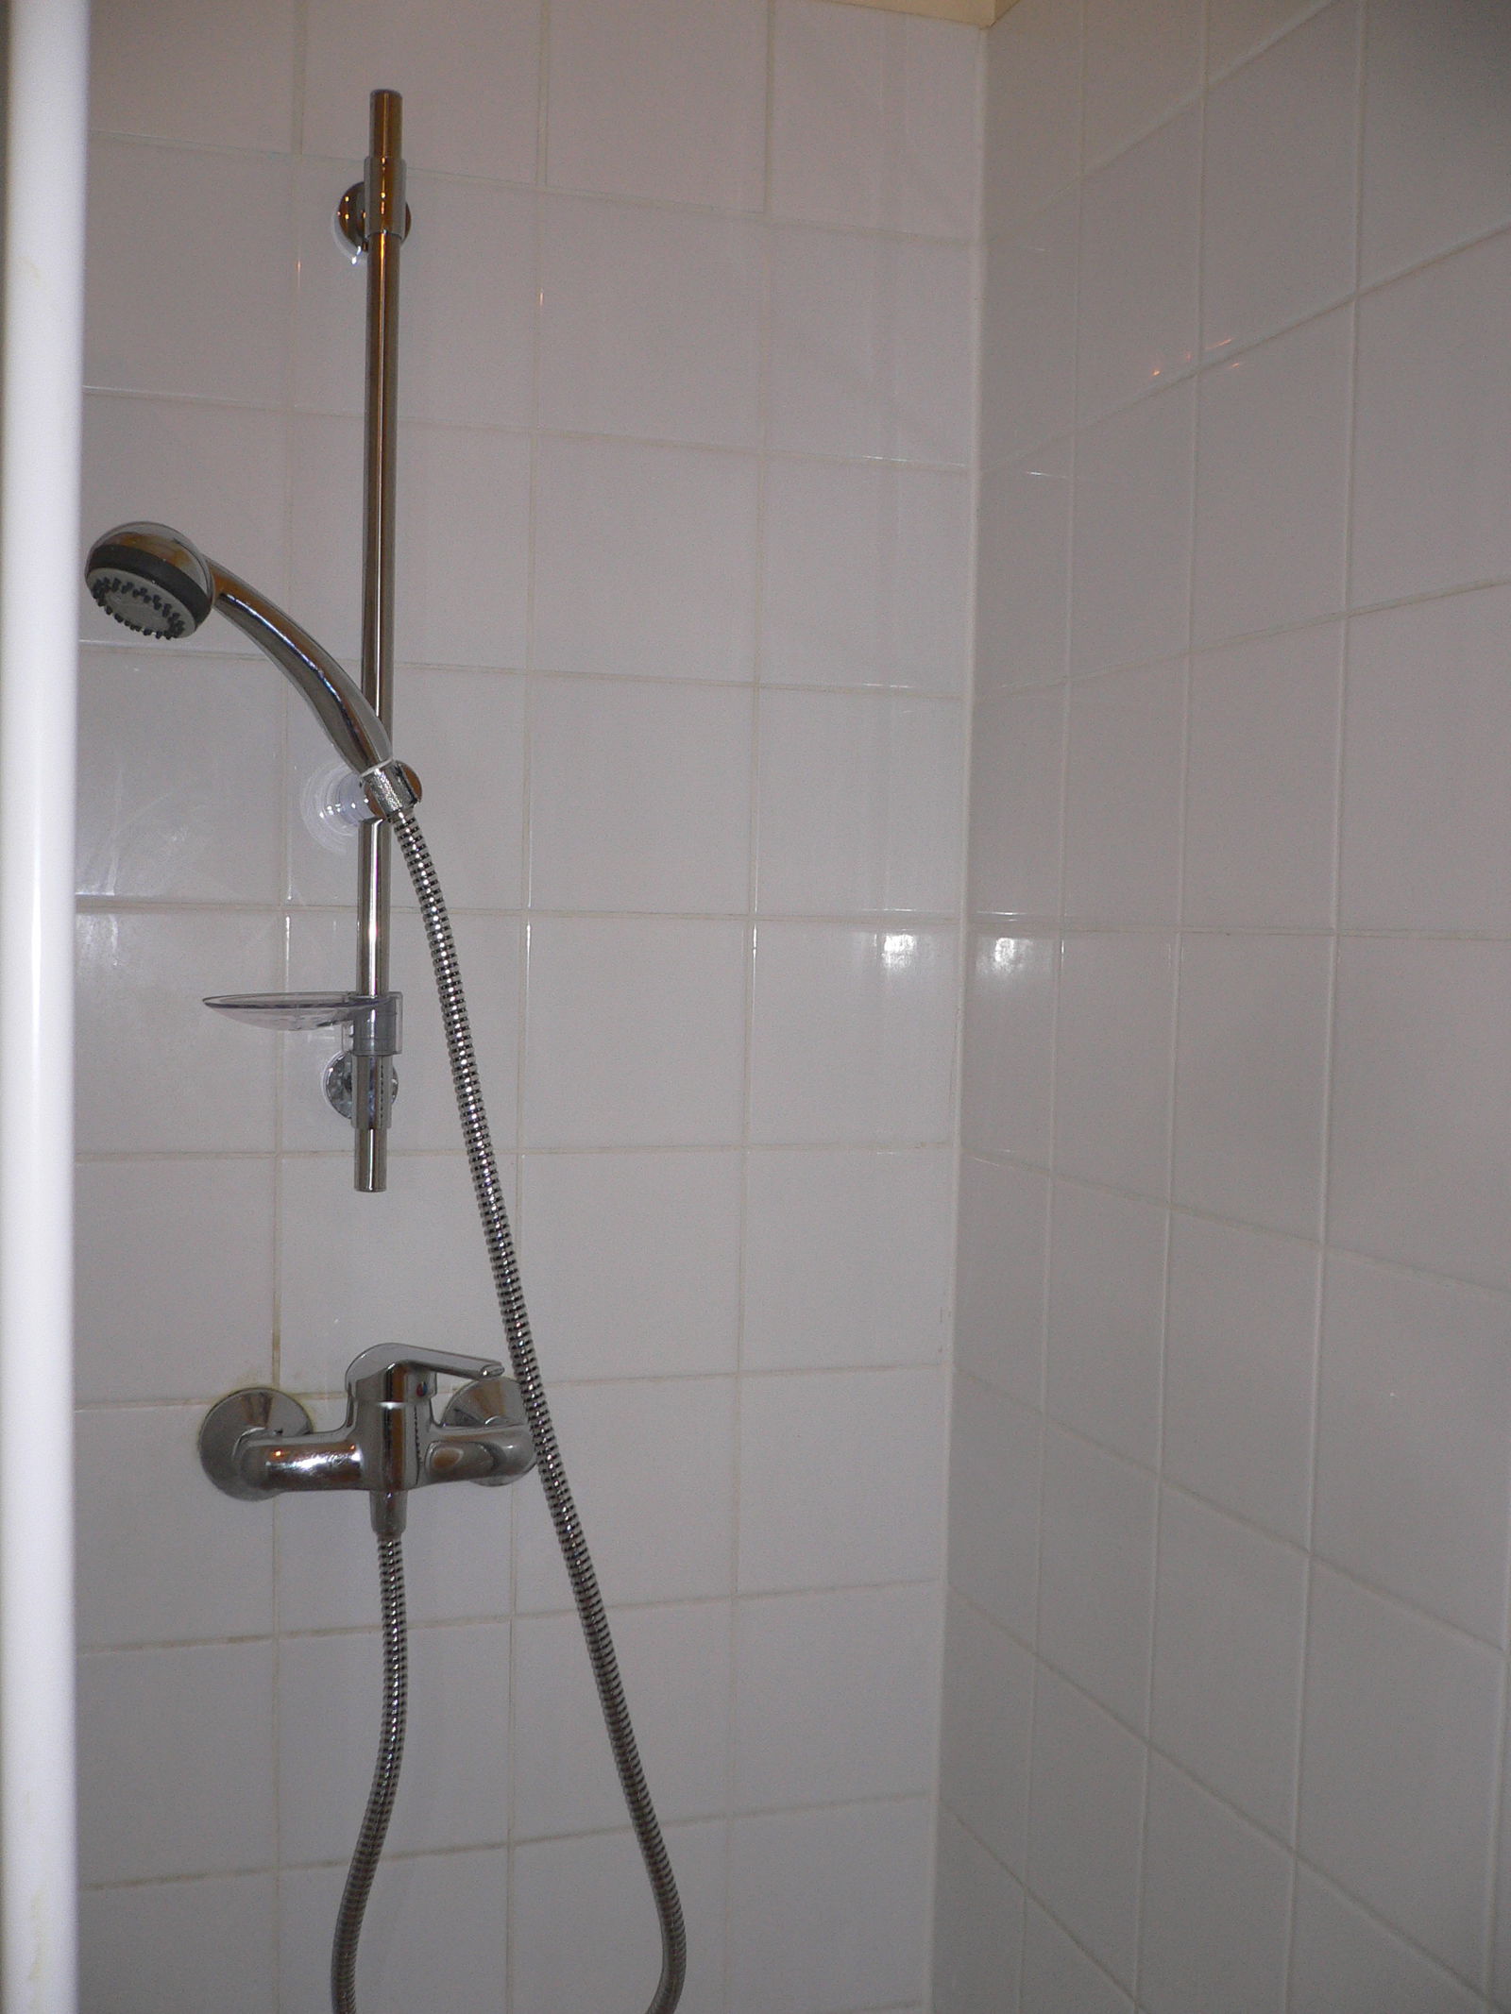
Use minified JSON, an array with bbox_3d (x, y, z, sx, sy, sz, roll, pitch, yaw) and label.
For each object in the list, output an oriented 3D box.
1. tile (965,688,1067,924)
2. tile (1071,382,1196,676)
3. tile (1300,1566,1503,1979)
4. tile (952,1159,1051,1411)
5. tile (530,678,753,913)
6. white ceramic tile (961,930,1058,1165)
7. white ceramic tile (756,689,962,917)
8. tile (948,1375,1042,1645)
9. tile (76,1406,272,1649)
[{"bbox_3d":[0.171,-0.129,1.315,0.010,0.150,0.142,1,3,-19],"label":"tile"},{"bbox_3d":[0.221,-0.274,1.176,0.010,0.150,0.143,1,3,-19],"label":"tile"},{"bbox_3d":[0.300,0.350,0.945,0.010,0.150,0.144,0,3,-19],"label":"tile"},{"bbox_3d":[0.163,0.174,1.329,0.010,0.150,0.142,1,3,-19],"label":"tile"},{"bbox_3d":[-0.073,-0.135,1.309,0.148,0.148,0.010,1,3,-19],"label":"tile"},{"bbox_3d":[0.168,0.023,1.333,0.010,0.150,0.144,0,3,-19],"label":"white ceramic tile"},{"bbox_3d":[0.068,-0.133,1.357,0.147,0.148,0.010,1,3,-19],"label":"white ceramic tile"},{"bbox_3d":[0.159,0.326,1.336,0.010,0.150,0.142,1,3,-19],"label":"tile"},{"bbox_3d":[-0.367,0.312,1.232,0.148,0.148,0.010,1,3,-19],"label":"tile"}]

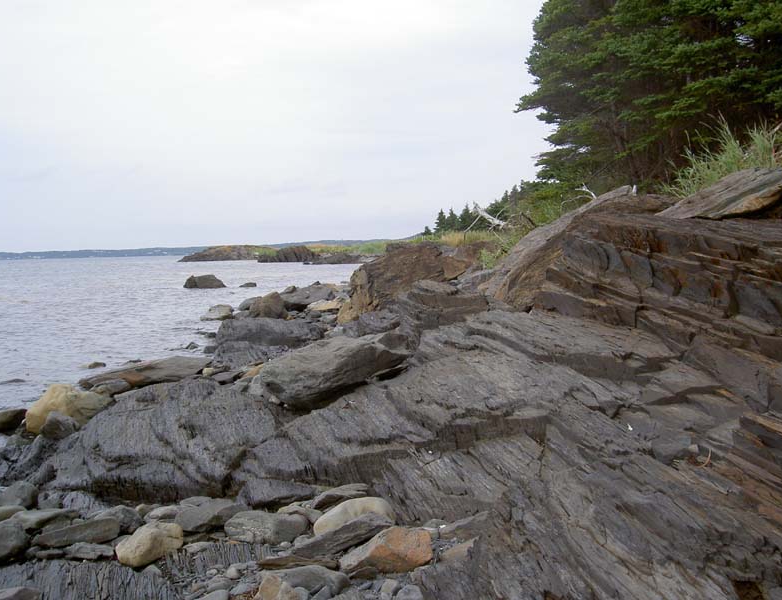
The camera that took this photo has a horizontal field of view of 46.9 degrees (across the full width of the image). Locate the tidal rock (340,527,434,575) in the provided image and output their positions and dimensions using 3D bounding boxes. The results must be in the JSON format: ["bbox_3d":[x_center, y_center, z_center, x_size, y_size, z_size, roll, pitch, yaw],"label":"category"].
[{"bbox_3d":[-0.031,1.206,4.350,0.448,0.173,0.291,-2,3,-20],"label":"tidal rock"}]

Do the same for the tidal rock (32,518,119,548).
[{"bbox_3d":[-1.642,1.216,4.700,0.432,0.099,0.216,-3,3,-25],"label":"tidal rock"}]

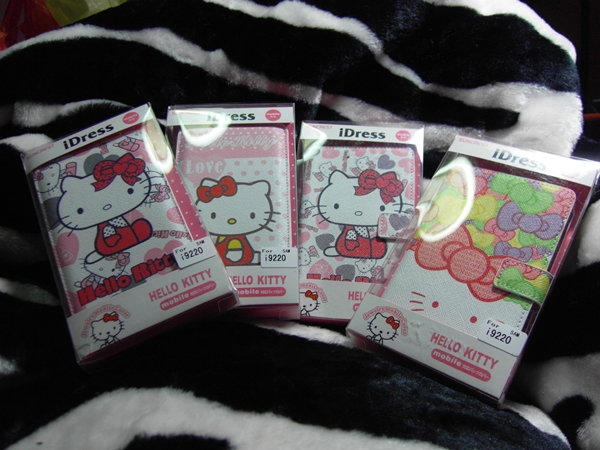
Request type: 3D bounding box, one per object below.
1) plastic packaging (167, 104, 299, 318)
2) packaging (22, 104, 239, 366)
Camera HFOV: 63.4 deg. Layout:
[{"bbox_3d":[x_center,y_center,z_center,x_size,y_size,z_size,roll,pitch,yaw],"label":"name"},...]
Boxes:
[{"bbox_3d":[-0.055,-0.015,0.376,0.104,0.028,0.173,-1,63,0],"label":"plastic packaging"},{"bbox_3d":[-0.128,0.000,0.356,0.104,0.028,0.173,-25,66,-8],"label":"packaging"}]

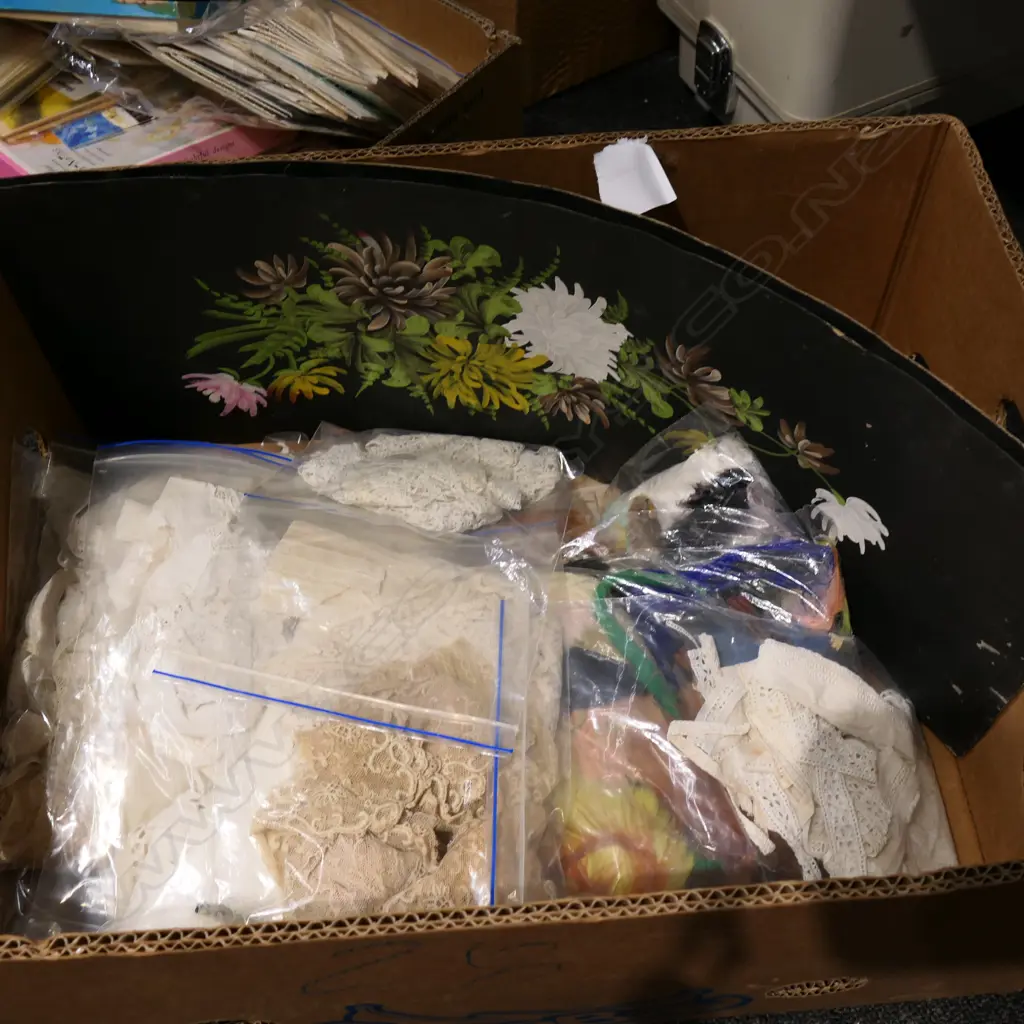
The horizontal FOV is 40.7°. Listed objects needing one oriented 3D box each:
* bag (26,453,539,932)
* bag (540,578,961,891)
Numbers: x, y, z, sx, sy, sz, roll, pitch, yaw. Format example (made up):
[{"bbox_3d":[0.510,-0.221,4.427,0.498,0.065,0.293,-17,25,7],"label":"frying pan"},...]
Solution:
[{"bbox_3d":[-0.104,0.095,0.656,0.205,0.075,0.240,-3,56,1],"label":"bag"},{"bbox_3d":[0.110,0.130,0.675,0.190,0.085,0.185,-4,55,-1],"label":"bag"}]

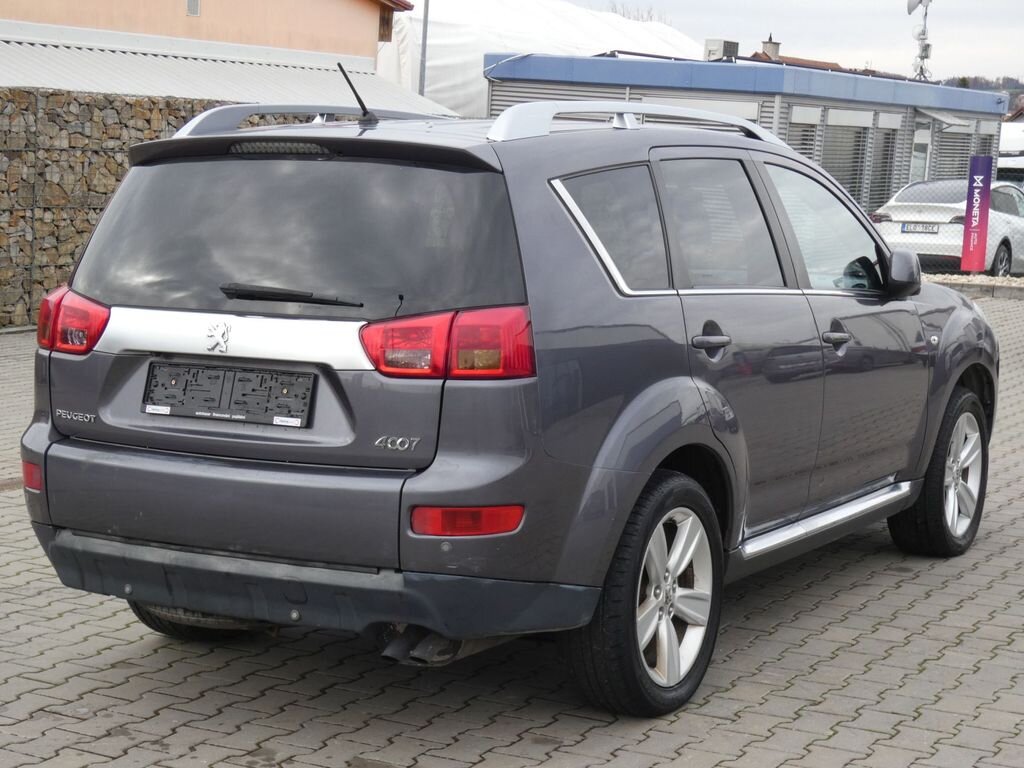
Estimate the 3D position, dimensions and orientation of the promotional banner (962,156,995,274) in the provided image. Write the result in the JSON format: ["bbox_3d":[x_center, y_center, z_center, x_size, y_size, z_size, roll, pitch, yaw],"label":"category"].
[{"bbox_3d":[5.819,-2.119,23.300,0.281,1.432,0.080,7,8,13],"label":"promotional banner"}]

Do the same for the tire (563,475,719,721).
[{"bbox_3d":[0.359,0.571,5.103,0.230,0.700,0.700,4,7,30],"label":"tire"}]

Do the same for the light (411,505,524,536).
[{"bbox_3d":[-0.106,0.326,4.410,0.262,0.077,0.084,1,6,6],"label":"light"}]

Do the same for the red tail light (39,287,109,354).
[{"bbox_3d":[-1.214,-0.176,5.051,0.102,0.174,0.428,-5,8,-43],"label":"red tail light"}]

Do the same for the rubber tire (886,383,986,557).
[{"bbox_3d":[1.705,0.336,7.475,0.225,0.700,0.700,4,7,30],"label":"rubber tire"}]

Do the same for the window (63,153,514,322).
[{"bbox_3d":[-0.617,-0.365,4.902,1.460,0.487,0.157,4,-23,30],"label":"window"}]

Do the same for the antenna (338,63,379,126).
[{"bbox_3d":[-0.421,-0.797,5.125,0.042,0.163,0.193,4,7,30],"label":"antenna"}]

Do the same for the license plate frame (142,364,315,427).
[{"bbox_3d":[-0.718,0.024,4.711,0.528,0.133,0.022,4,-8,30],"label":"license plate frame"}]

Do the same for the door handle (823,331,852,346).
[{"bbox_3d":[1.041,-0.150,5.995,0.043,0.044,0.240,4,7,30],"label":"door handle"}]

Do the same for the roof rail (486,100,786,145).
[{"bbox_3d":[0.452,-0.768,5.588,0.080,0.143,1.990,4,7,30],"label":"roof rail"}]

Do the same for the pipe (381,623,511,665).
[{"bbox_3d":[-0.166,0.638,4.670,0.220,0.115,0.330,4,7,30],"label":"pipe"}]

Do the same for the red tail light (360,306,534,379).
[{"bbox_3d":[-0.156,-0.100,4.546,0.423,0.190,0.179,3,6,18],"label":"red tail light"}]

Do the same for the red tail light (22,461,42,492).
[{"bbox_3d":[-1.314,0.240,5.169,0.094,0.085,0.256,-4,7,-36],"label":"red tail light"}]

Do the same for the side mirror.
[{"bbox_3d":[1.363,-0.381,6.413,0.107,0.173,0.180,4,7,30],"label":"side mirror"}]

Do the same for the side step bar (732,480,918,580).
[{"bbox_3d":[1.019,0.463,6.108,0.095,0.107,1.690,4,7,30],"label":"side step bar"}]

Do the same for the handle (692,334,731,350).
[{"bbox_3d":[0.561,-0.117,5.223,0.050,0.040,0.205,4,7,30],"label":"handle"}]

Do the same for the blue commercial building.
[{"bbox_3d":[4.705,-3.836,33.518,4.932,3.200,12.706,8,9,28],"label":"blue commercial building"}]

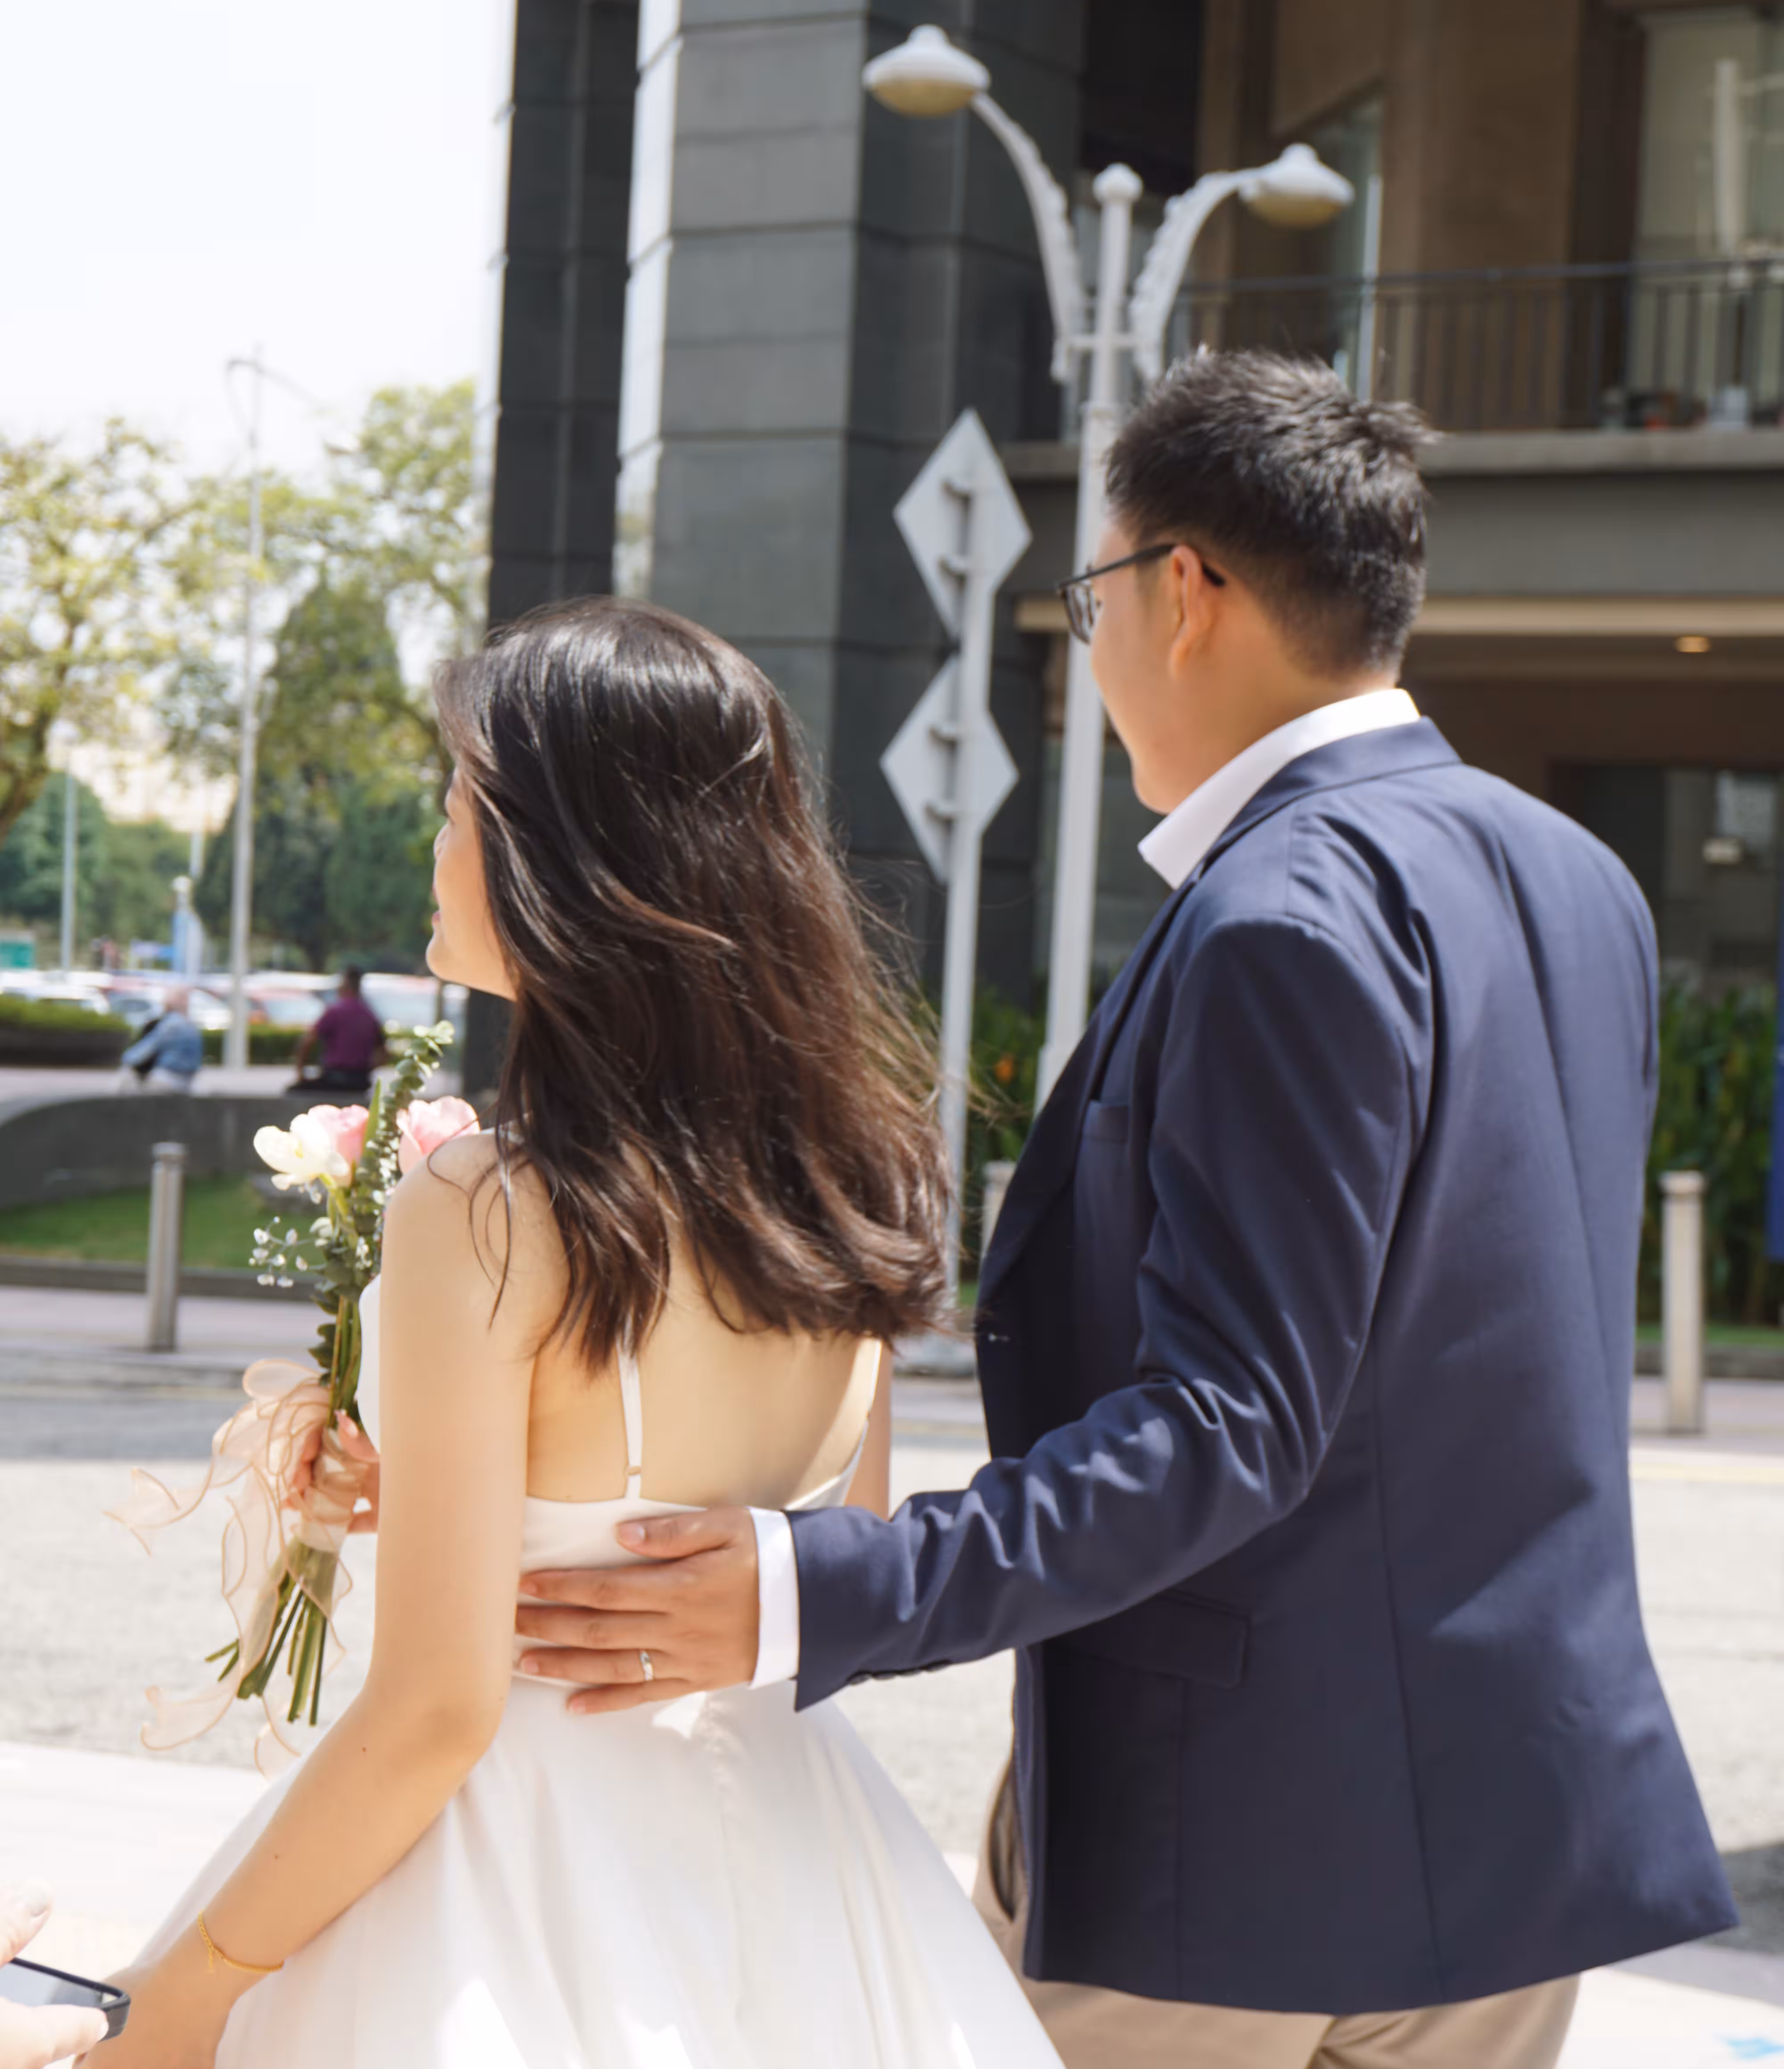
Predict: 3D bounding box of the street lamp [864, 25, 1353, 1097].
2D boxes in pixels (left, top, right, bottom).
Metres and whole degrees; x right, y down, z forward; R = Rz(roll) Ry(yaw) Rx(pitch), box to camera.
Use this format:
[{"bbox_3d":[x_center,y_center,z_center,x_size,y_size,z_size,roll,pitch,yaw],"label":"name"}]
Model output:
[{"bbox_3d":[0.754,-1.276,16.459,0.500,5.100,2.900,4,1,40],"label":"street lamp"}]

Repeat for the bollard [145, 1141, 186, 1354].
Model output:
[{"bbox_3d":[-2.947,0.866,16.600,0.135,0.850,0.135,3,1,0],"label":"bollard"}]

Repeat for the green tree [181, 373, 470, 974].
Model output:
[{"bbox_3d":[-8.227,-4.943,64.915,6.000,10.600,6.000,3,1,0],"label":"green tree"}]

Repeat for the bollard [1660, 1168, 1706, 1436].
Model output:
[{"bbox_3d":[2.553,0.867,13.200,0.135,0.850,0.135,1,1,0],"label":"bollard"}]

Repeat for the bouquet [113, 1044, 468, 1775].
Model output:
[{"bbox_3d":[-0.342,0.202,2.330,0.200,0.430,0.200,9,-2,-6],"label":"bouquet"}]

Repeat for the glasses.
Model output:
[{"bbox_3d":[0.188,-0.238,2.170,0.140,0.045,0.142,2,-9,-40],"label":"glasses"}]

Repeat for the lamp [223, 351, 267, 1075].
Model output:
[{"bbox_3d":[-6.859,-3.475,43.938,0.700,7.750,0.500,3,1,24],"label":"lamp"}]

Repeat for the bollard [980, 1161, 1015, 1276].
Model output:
[{"bbox_3d":[0.385,0.892,14.600,0.135,0.850,0.135,2,1,0],"label":"bollard"}]

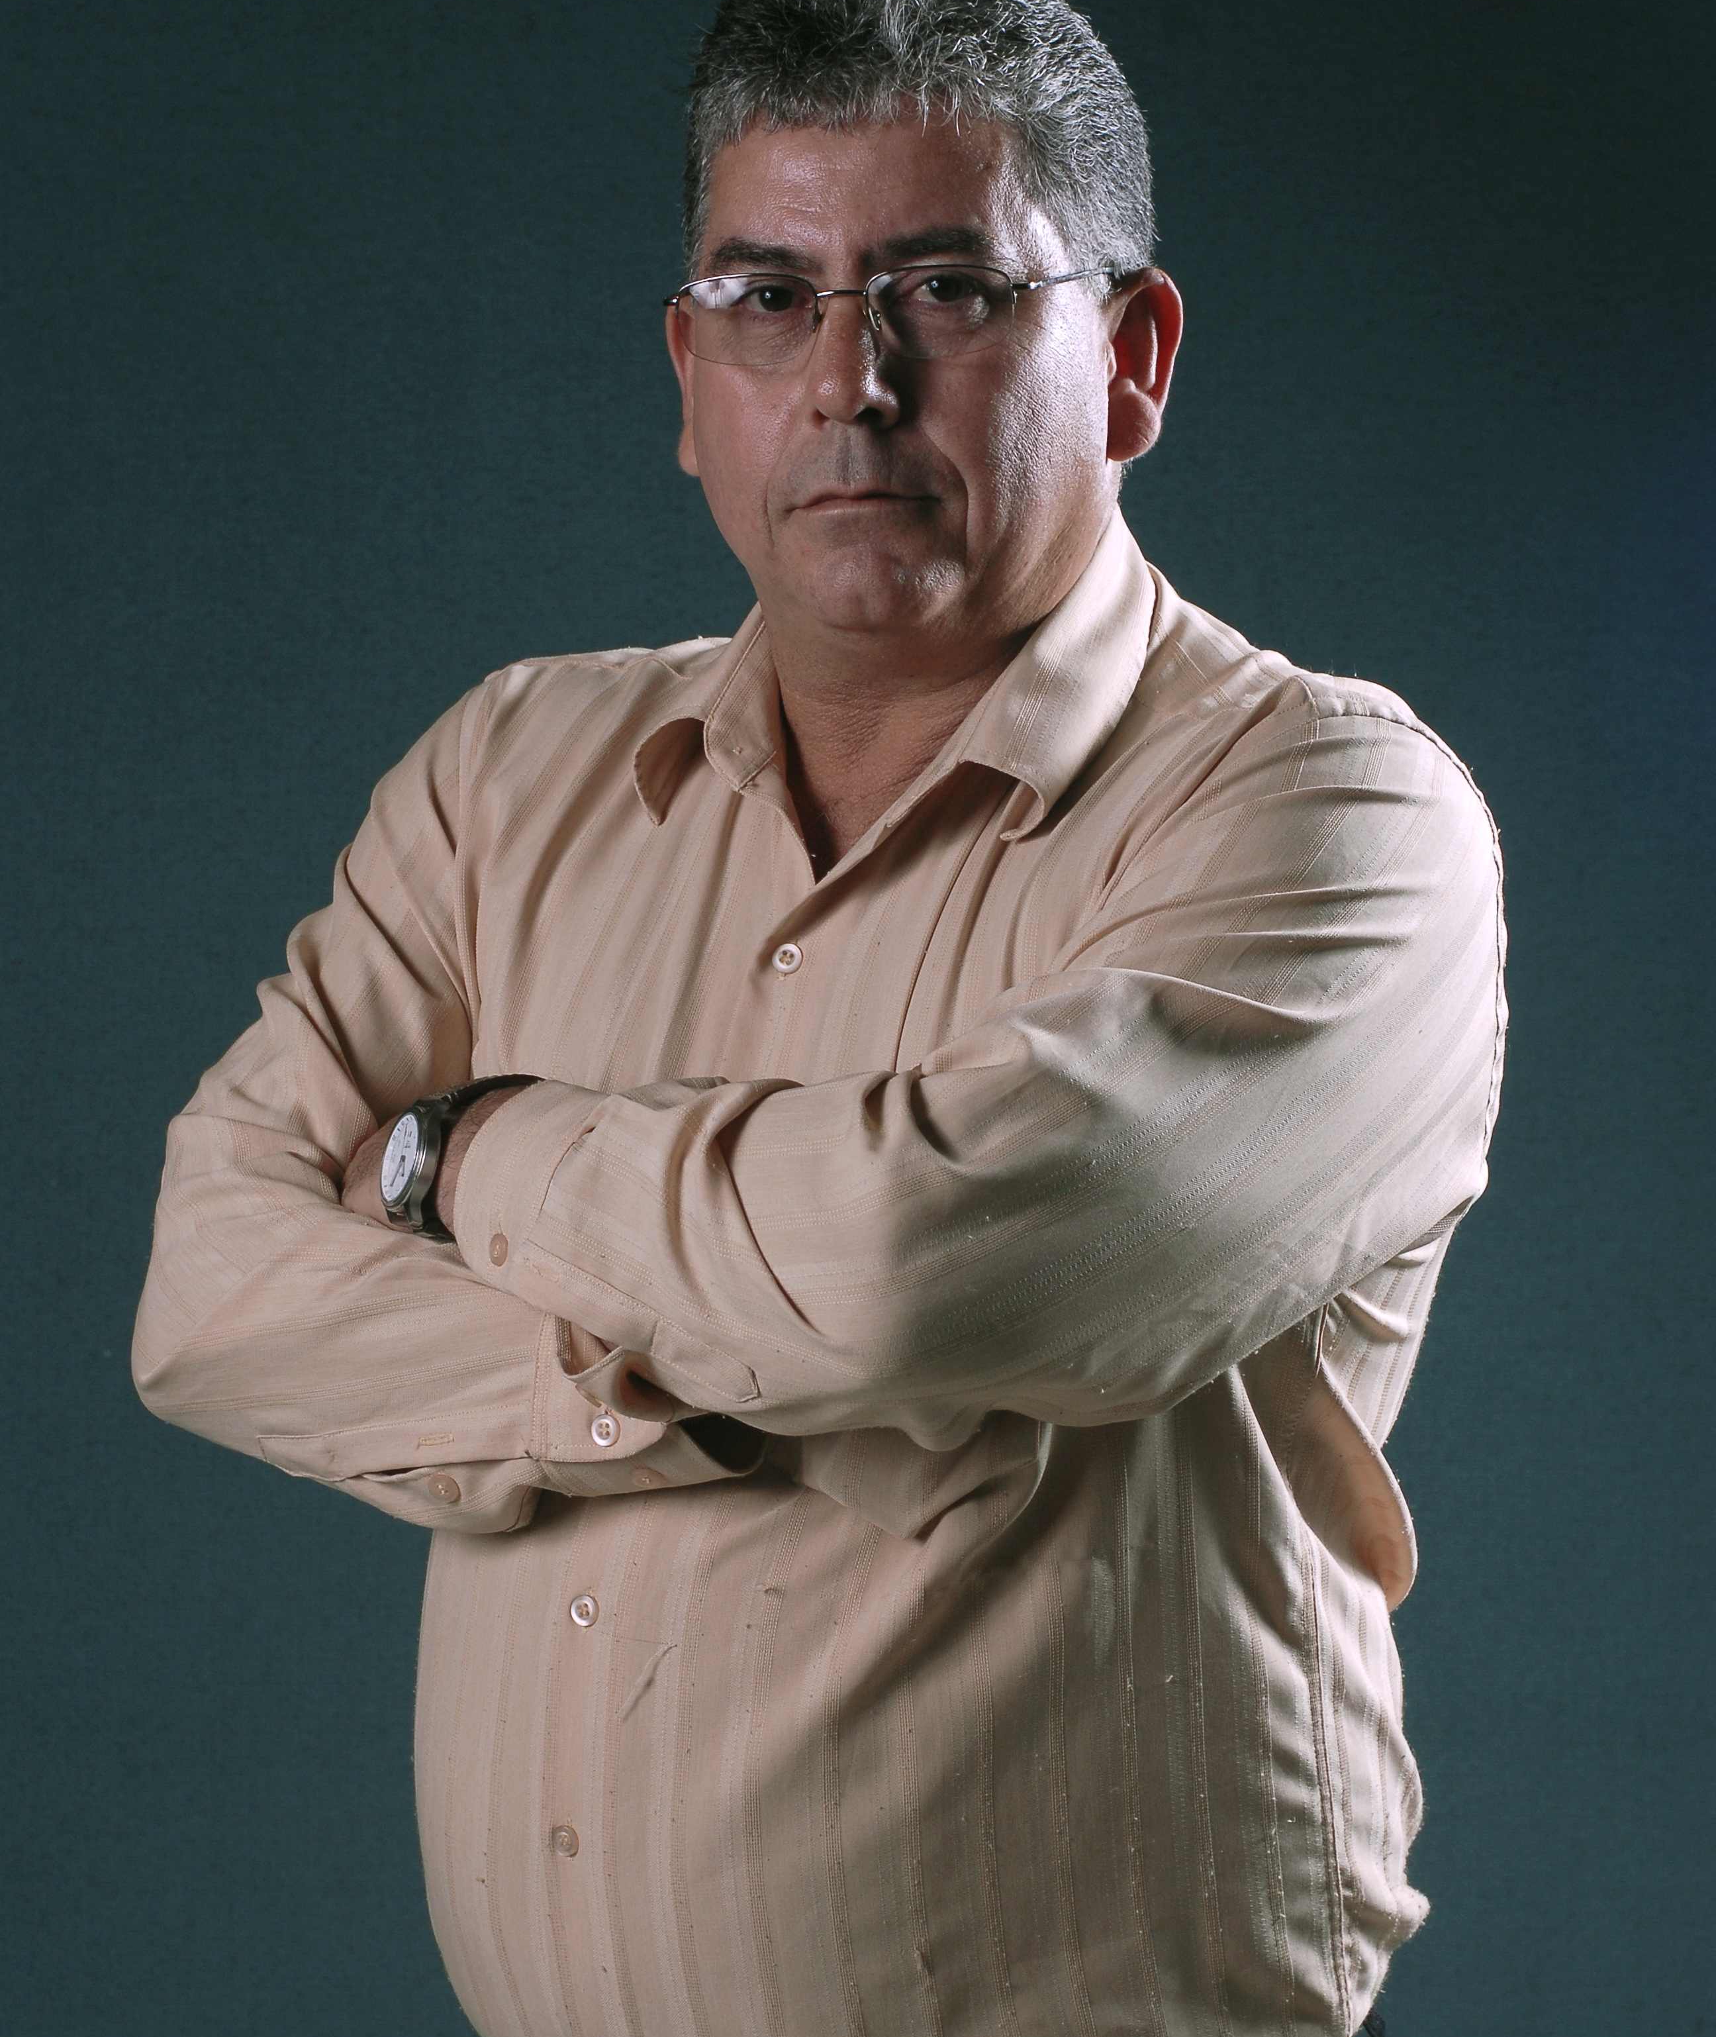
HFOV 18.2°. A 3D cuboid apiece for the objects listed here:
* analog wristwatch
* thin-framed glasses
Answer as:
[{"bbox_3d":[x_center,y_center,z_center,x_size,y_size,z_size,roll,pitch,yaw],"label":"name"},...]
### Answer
[{"bbox_3d":[-0.132,0.051,1.861,0.055,0.063,0.040,14,0,-21],"label":"analog wristwatch"},{"bbox_3d":[0.016,-0.256,1.952,0.142,0.041,0.140,0,11,18],"label":"thin-framed glasses"}]

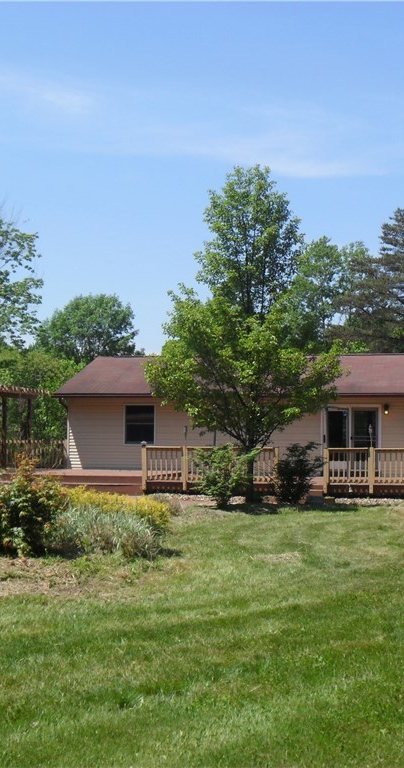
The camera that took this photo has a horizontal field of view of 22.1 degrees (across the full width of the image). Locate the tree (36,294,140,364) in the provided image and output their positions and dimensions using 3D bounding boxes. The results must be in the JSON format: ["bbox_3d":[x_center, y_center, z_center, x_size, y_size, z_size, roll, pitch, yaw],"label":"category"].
[{"bbox_3d":[-7.823,-0.704,72.000,7.200,11.040,7.000,0,-2,0],"label":"tree"}]

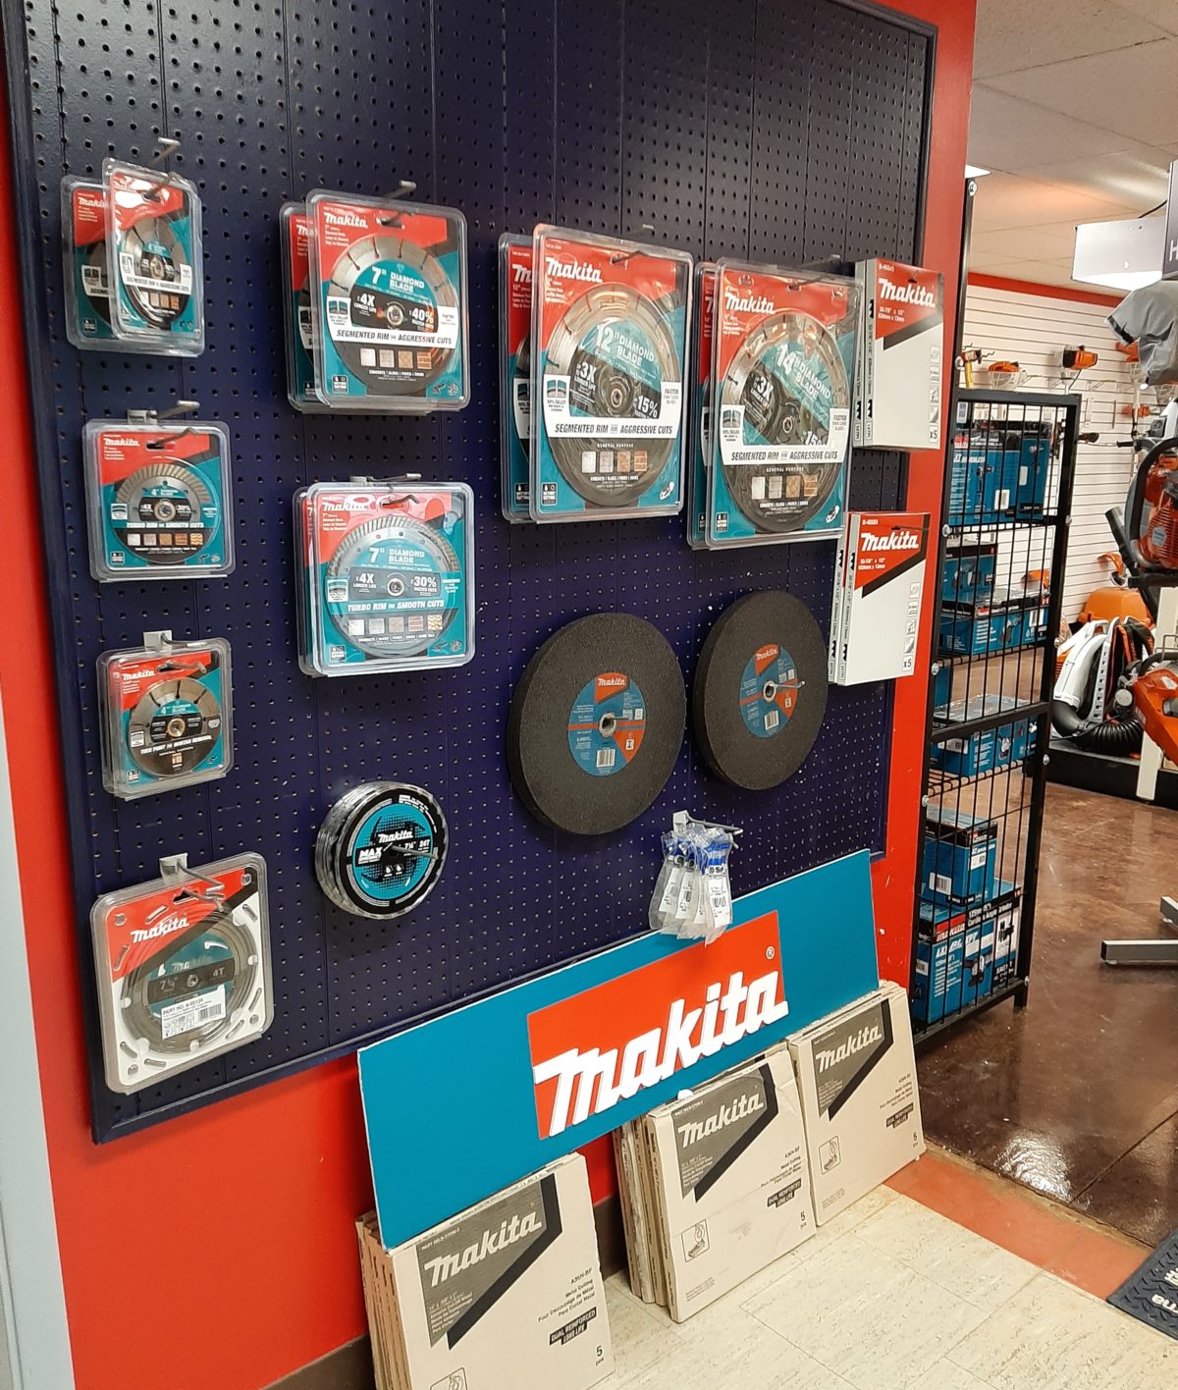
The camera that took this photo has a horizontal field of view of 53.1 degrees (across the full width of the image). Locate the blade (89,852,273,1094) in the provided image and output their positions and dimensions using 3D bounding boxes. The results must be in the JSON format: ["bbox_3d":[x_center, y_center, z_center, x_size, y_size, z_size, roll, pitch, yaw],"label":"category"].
[{"bbox_3d":[-0.501,0.345,1.476,0.217,0.261,0.028,-13,23,-42],"label":"blade"}]

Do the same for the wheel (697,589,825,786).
[{"bbox_3d":[0.311,-0.008,2.115,0.354,0.354,0.027,-11,15,-42],"label":"wheel"}]

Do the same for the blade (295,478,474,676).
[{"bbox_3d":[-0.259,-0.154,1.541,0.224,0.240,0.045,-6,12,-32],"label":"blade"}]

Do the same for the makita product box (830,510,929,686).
[{"bbox_3d":[0.557,-0.188,2.260,0.205,0.315,0.043,-8,16,-37],"label":"makita product box"}]

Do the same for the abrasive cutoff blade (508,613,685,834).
[{"bbox_3d":[0.019,0.044,1.862,0.353,0.353,0.029,-11,12,-41],"label":"abrasive cutoff blade"}]

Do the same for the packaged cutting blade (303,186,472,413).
[{"bbox_3d":[-0.236,-0.470,1.431,0.220,0.236,0.024,-13,19,-41],"label":"packaged cutting blade"}]

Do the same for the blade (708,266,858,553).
[{"bbox_3d":[0.327,-0.466,1.946,0.369,0.431,0.021,-11,17,-43],"label":"blade"}]

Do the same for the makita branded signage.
[{"bbox_3d":[0.142,0.561,2.079,1.212,0.302,0.013,-12,9,-40],"label":"makita branded signage"}]

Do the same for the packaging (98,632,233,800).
[{"bbox_3d":[-0.496,0.024,1.393,0.040,0.170,0.147,11,15,40],"label":"packaging"}]

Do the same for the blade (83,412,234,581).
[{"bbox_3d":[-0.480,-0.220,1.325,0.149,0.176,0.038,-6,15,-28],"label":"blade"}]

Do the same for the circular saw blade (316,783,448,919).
[{"bbox_3d":[-0.281,0.211,1.621,0.187,0.187,0.044,-12,15,-43],"label":"circular saw blade"}]

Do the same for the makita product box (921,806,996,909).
[{"bbox_3d":[0.890,0.399,2.985,0.117,0.199,0.235,-9,16,-37],"label":"makita product box"}]

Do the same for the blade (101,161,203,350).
[{"bbox_3d":[-0.446,-0.448,1.222,0.020,0.175,0.141,7,14,17],"label":"blade"}]

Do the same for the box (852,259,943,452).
[{"bbox_3d":[0.559,-0.605,2.129,0.205,0.315,0.047,-8,11,-40],"label":"box"}]

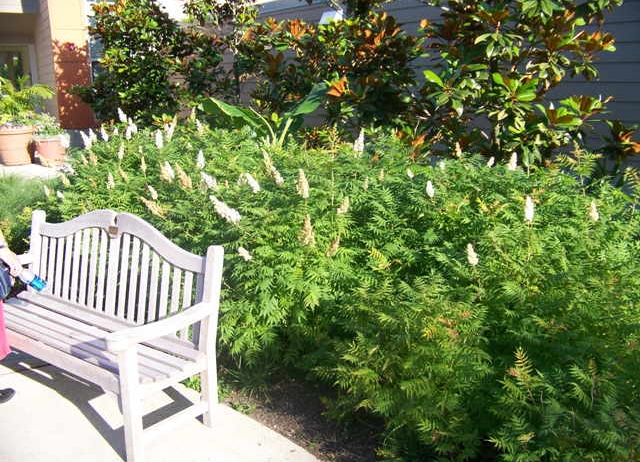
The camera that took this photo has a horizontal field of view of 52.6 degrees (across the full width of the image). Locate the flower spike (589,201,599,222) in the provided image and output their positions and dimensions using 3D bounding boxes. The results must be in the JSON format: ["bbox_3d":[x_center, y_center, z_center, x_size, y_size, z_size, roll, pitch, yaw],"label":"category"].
[{"bbox_3d":[1.484,-0.105,3.500,0.045,0.108,0.045,-7,12,0],"label":"flower spike"}]

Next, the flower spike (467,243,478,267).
[{"bbox_3d":[0.697,0.109,2.950,0.045,0.100,0.045,-12,12,0],"label":"flower spike"}]

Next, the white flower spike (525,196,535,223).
[{"bbox_3d":[1.117,-0.115,3.450,0.045,0.135,0.045,-3,12,0],"label":"white flower spike"}]

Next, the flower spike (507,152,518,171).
[{"bbox_3d":[1.311,-0.470,4.400,0.055,0.125,0.055,8,12,0],"label":"flower spike"}]

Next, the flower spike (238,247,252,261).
[{"bbox_3d":[-0.376,0.118,3.250,0.090,0.047,0.047,41,0,-18],"label":"flower spike"}]

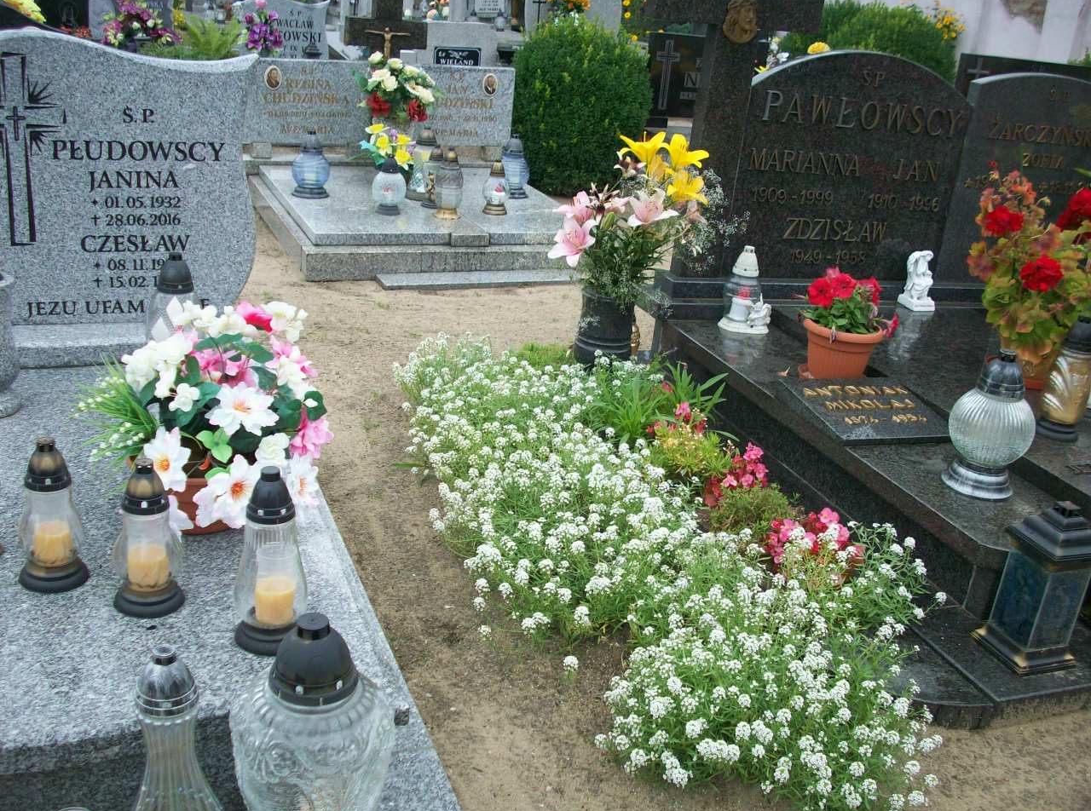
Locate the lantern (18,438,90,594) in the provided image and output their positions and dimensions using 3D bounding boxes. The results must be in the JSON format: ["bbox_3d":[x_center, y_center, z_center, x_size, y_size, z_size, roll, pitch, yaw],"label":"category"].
[{"bbox_3d":[-0.730,0.154,1.716,0.107,0.224,0.107,-3,24,-22],"label":"lantern"}]

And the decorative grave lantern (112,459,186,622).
[{"bbox_3d":[-0.575,0.183,1.682,0.107,0.226,0.107,-3,24,-22],"label":"decorative grave lantern"}]

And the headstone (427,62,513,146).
[{"bbox_3d":[-0.467,-1.542,5.989,0.597,0.403,0.085,-4,24,-23],"label":"headstone"}]

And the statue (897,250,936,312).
[{"bbox_3d":[1.266,-0.422,3.916,0.088,0.190,0.094,-2,24,-20],"label":"statue"}]

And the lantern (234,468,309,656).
[{"bbox_3d":[-0.435,0.237,1.845,0.117,0.296,0.117,-3,24,-22],"label":"lantern"}]

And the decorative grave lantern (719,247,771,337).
[{"bbox_3d":[0.648,-0.370,3.673,0.168,0.260,0.170,-9,26,-32],"label":"decorative grave lantern"}]

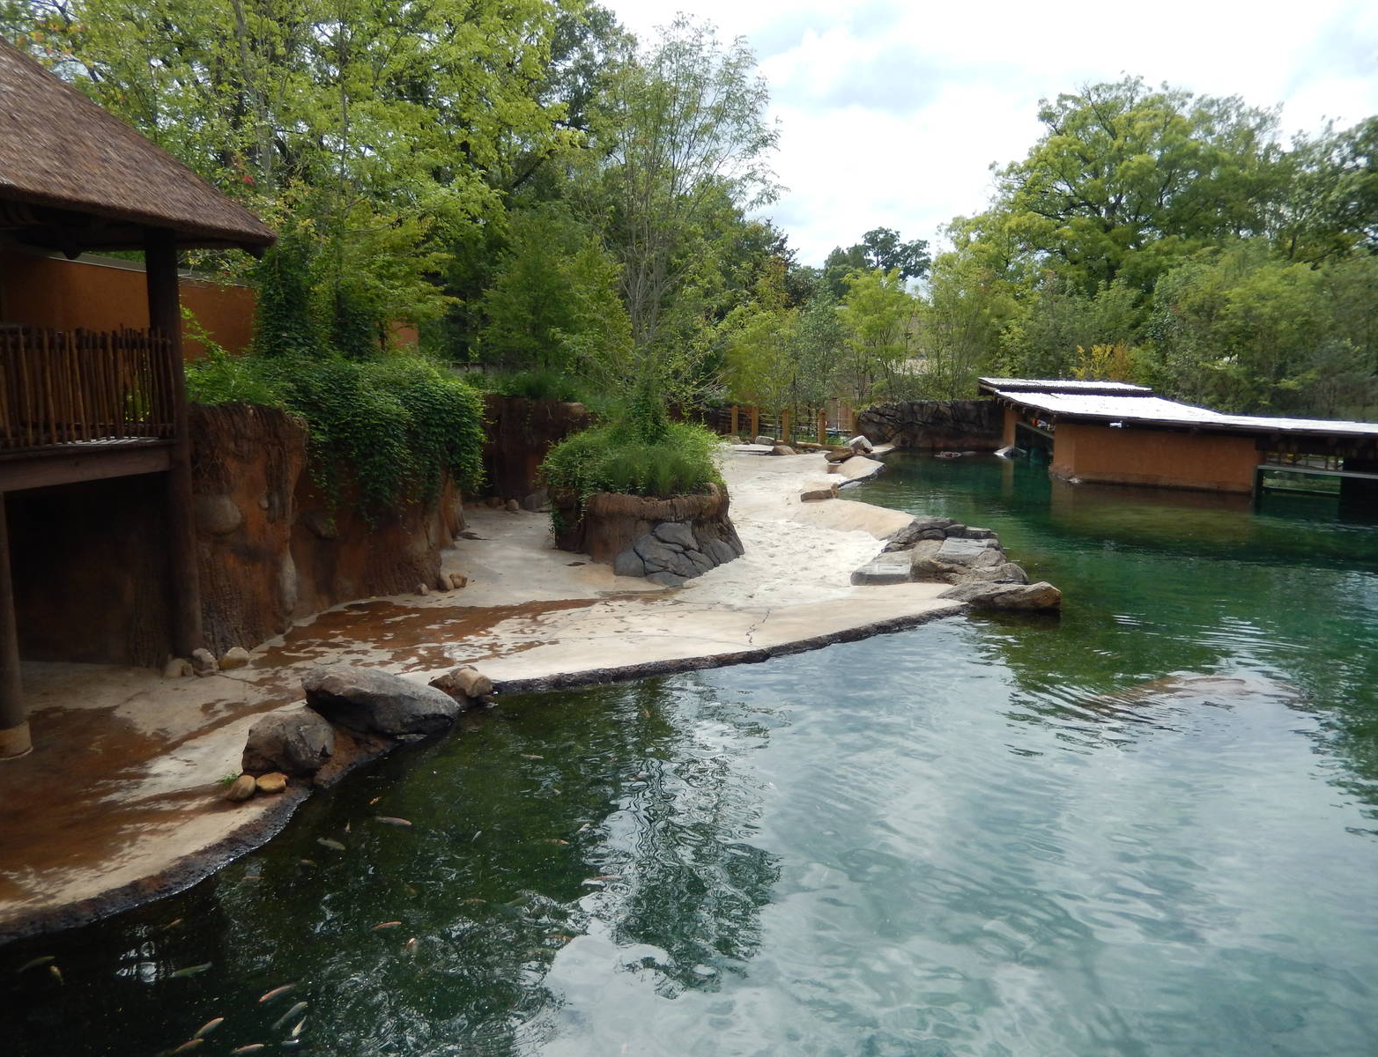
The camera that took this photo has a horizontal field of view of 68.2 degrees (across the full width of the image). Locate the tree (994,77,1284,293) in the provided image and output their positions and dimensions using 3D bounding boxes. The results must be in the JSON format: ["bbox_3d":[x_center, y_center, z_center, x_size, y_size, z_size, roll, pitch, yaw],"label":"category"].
[{"bbox_3d":[24.666,-16.116,55.846,15.941,16.428,15.965,0,9,0],"label":"tree"}]

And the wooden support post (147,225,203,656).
[{"bbox_3d":[-5.465,-0.825,10.834,0.300,4.626,0.300,0,9,0],"label":"wooden support post"}]

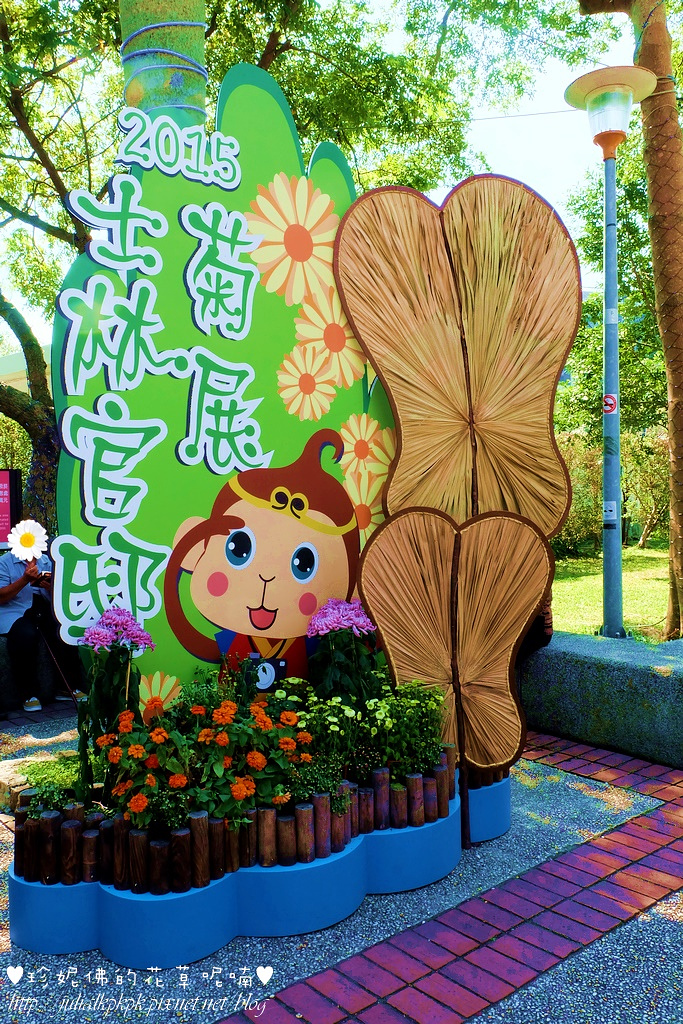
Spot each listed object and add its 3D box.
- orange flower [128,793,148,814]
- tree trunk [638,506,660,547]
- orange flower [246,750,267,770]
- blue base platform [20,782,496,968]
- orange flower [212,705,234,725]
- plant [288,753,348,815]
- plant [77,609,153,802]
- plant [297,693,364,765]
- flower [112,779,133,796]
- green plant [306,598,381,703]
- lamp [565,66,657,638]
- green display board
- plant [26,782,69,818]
[{"bbox_3d":[-0.689,0.989,2.798,0.068,0.068,0.055,-1,1,-14],"label":"orange flower"},{"bbox_3d":[6.273,0.295,16.800,0.400,0.800,0.270,0,1,20],"label":"tree trunk"},{"bbox_3d":[-0.301,0.880,2.920,0.069,0.066,0.050,-1,1,-6],"label":"orange flower"},{"bbox_3d":[-0.197,1.358,3.370,2.170,0.230,0.920,-2,1,-31],"label":"blue base platform"},{"bbox_3d":[-0.433,0.744,3.030,0.077,0.066,0.055,-1,1,-8],"label":"orange flower"},{"bbox_3d":[-0.088,1.040,3.149,0.215,0.230,0.200,-1,1,-2],"label":"plant"},{"bbox_3d":[-0.848,0.726,3.080,0.270,0.740,0.250,-1,1,-16],"label":"plant"},{"bbox_3d":[-0.042,0.831,3.150,0.250,0.280,0.230,-1,1,-1],"label":"plant"},{"bbox_3d":[-0.759,0.955,2.860,0.066,0.058,0.055,-1,1,-15],"label":"flower"},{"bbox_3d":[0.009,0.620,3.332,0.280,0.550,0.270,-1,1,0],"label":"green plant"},{"bbox_3d":[1.881,-1.053,5.743,0.610,3.830,0.610,0,1,18],"label":"lamp"},{"bbox_3d":[-0.342,-0.320,3.374,1.615,2.990,0.090,-2,1,-31],"label":"green display board"},{"bbox_3d":[-1.083,1.067,3.039,0.145,0.135,0.140,-1,1,-20],"label":"plant"}]

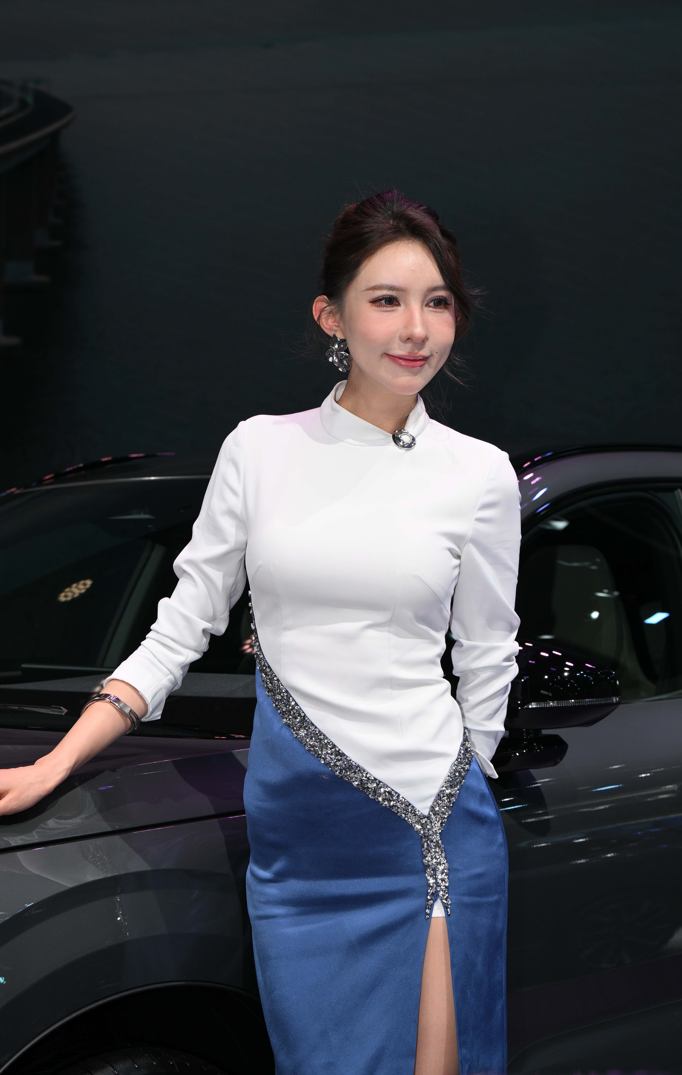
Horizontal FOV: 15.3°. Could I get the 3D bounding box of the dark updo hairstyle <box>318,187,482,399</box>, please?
[{"bbox_3d":[0.066,-0.298,3.100,0.185,0.245,0.215,-1,3,-27],"label":"dark updo hairstyle"}]

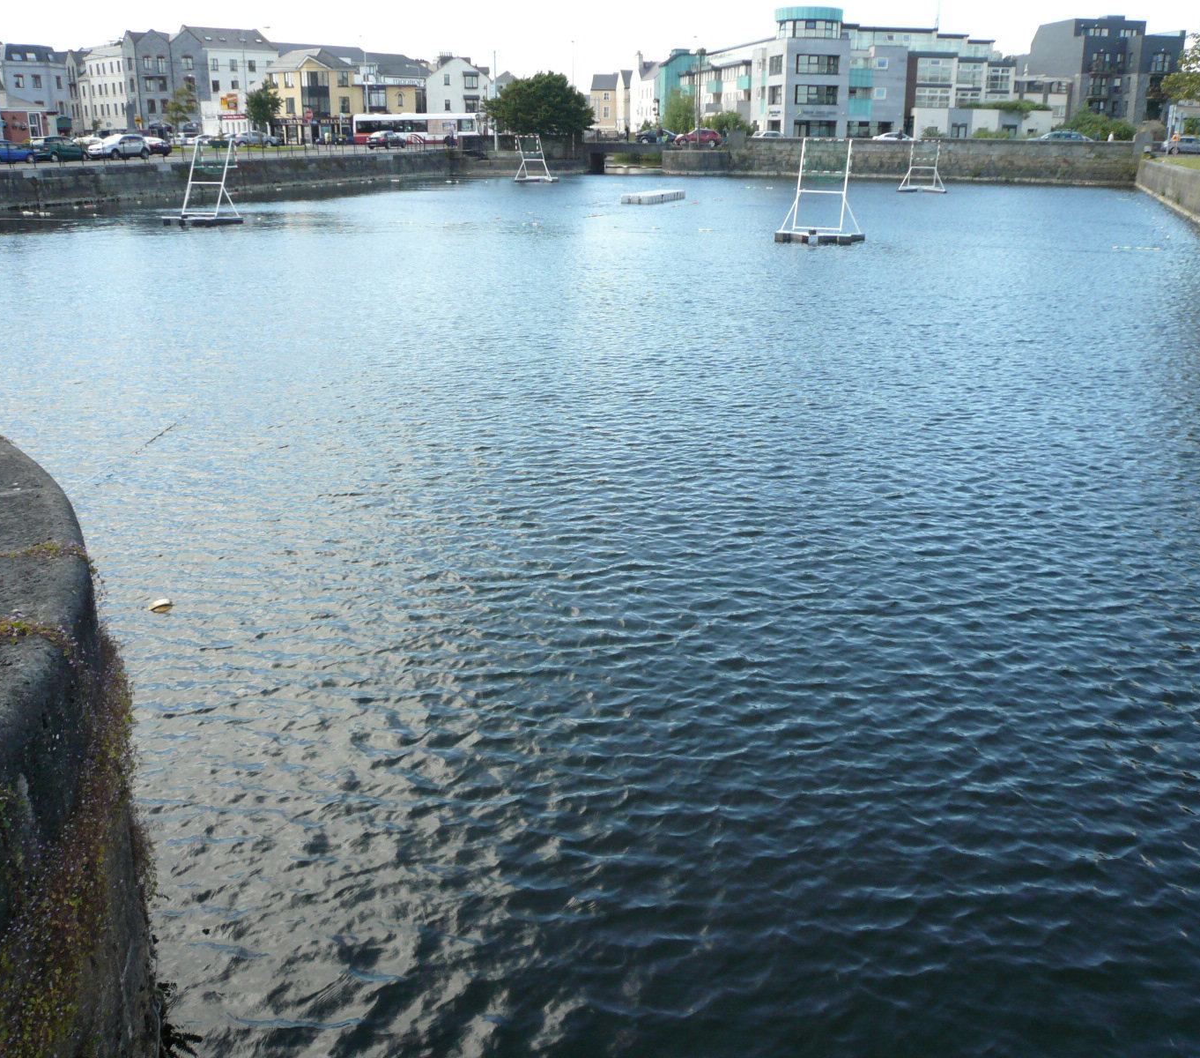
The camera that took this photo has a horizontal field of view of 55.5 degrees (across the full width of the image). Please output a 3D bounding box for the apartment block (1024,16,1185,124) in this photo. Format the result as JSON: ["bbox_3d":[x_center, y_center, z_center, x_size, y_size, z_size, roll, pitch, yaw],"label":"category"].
[{"bbox_3d":[57.442,-50.536,130.000,12.000,14.100,10.500,0,19,-2],"label":"apartment block"}]

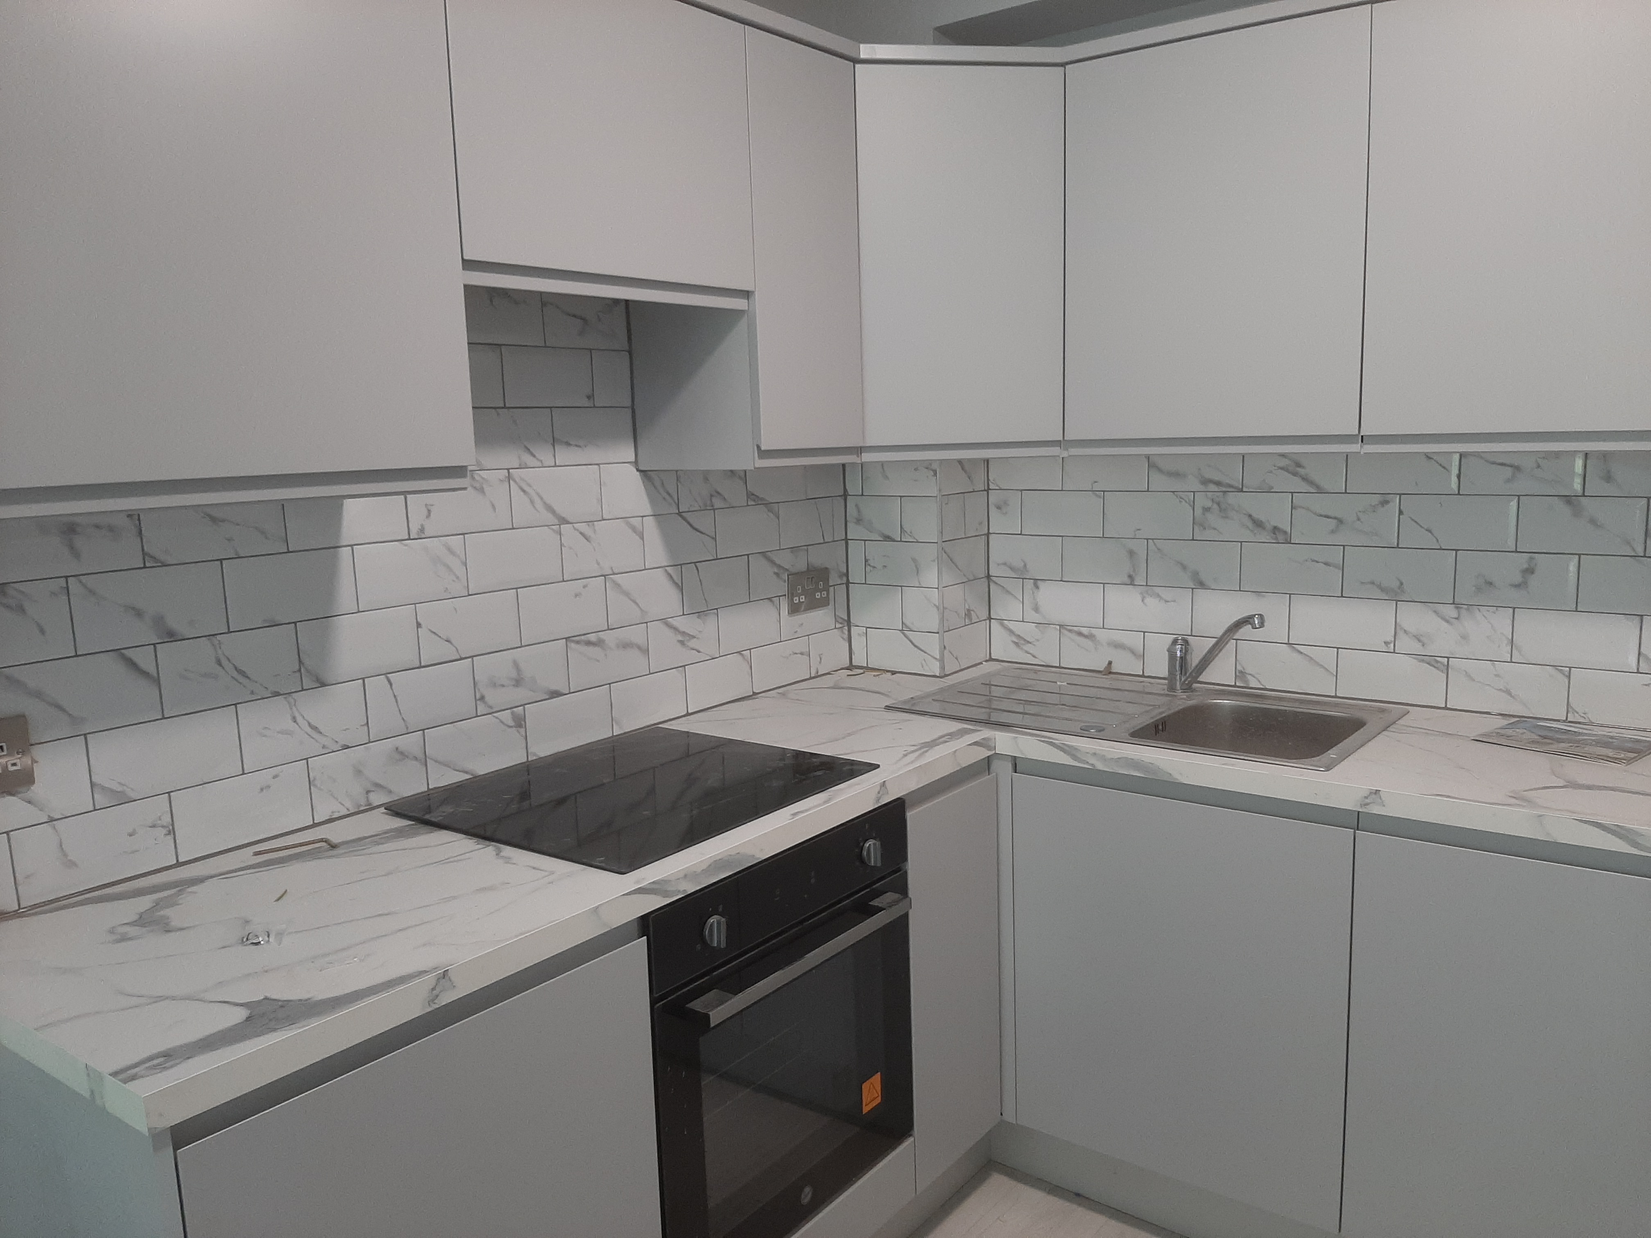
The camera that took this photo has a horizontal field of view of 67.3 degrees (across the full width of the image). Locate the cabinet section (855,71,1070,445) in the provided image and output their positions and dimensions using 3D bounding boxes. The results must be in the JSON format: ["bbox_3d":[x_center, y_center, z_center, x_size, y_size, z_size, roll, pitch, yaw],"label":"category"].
[{"bbox_3d":[0.261,-0.681,2.372,0.396,0.707,0.020,-3,9,-8],"label":"cabinet section"}]

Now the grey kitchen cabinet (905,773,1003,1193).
[{"bbox_3d":[0.231,0.643,2.248,0.020,0.703,0.295,5,11,37],"label":"grey kitchen cabinet"}]

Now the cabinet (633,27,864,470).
[{"bbox_3d":[-0.153,-0.650,2.313,0.316,0.727,0.300,5,11,37],"label":"cabinet"}]

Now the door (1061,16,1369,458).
[{"bbox_3d":[0.687,-0.673,2.241,0.546,0.707,0.020,5,11,37],"label":"door"}]

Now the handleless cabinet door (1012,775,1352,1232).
[{"bbox_3d":[0.601,0.645,2.166,0.597,0.703,0.020,5,11,37],"label":"handleless cabinet door"}]

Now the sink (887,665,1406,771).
[{"bbox_3d":[0.621,0.257,2.449,0.862,0.160,0.508,5,11,37],"label":"sink"}]

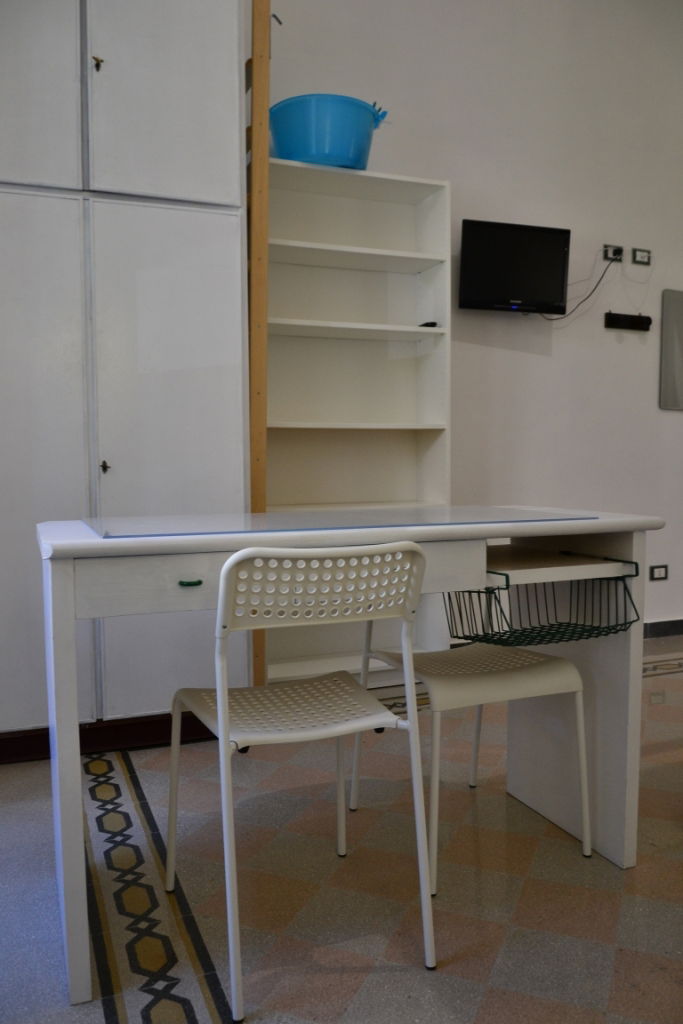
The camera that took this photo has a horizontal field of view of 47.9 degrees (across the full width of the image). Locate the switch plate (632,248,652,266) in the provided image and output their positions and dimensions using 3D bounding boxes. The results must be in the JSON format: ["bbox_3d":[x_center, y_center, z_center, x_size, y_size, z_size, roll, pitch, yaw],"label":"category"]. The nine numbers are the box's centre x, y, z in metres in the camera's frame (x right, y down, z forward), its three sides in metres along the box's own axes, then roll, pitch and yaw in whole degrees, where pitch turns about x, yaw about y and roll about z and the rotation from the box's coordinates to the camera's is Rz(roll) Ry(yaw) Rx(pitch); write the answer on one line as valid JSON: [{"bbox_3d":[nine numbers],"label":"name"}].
[{"bbox_3d":[1.522,-1.289,3.890,0.120,0.080,0.012,-2,4,-20],"label":"switch plate"}]

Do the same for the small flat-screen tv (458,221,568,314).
[{"bbox_3d":[0.782,-1.103,3.457,0.520,0.368,0.070,-1,10,-16],"label":"small flat-screen tv"}]

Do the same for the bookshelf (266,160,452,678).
[{"bbox_3d":[0.026,-0.317,3.194,0.810,2.060,0.280,-2,4,-20],"label":"bookshelf"}]

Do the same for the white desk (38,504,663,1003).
[{"bbox_3d":[0.019,0.408,1.707,1.250,0.780,0.540,-2,4,-22],"label":"white desk"}]

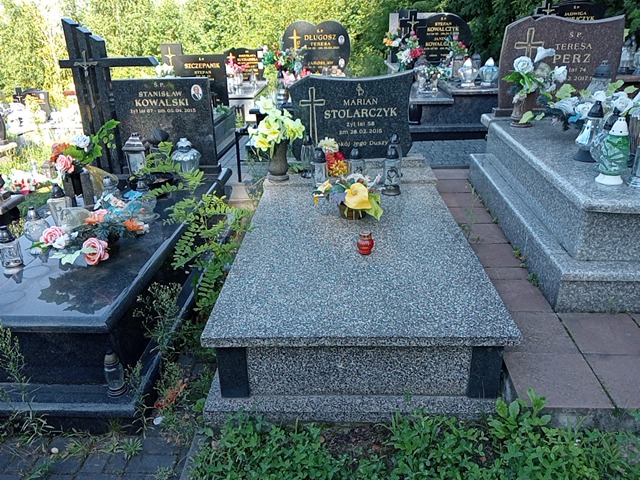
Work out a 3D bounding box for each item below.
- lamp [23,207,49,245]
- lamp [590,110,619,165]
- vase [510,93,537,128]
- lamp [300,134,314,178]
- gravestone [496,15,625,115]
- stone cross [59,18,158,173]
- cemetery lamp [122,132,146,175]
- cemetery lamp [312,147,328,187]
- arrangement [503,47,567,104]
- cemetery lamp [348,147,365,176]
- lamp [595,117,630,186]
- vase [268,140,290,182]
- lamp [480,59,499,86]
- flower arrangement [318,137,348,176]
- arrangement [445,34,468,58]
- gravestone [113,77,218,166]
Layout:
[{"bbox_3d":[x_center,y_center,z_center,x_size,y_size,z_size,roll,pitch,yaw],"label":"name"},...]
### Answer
[{"bbox_3d":[-1.407,-0.069,2.569,0.128,0.203,0.128,-1,24,2],"label":"lamp"},{"bbox_3d":[1.634,-0.581,2.942,0.158,0.328,0.158,0,24,4],"label":"lamp"},{"bbox_3d":[1.549,-0.985,3.950,0.154,0.235,0.154,0,24,4],"label":"vase"},{"bbox_3d":[-0.082,-0.562,3.475,0.092,0.288,0.092,-1,24,3],"label":"lamp"},{"bbox_3d":[1.736,-1.289,3.823,0.832,0.684,0.103,0,24,4],"label":"gravestone"},{"bbox_3d":[-1.350,-0.935,3.483,0.644,1.026,0.137,-1,24,2],"label":"stone cross"},{"bbox_3d":[-1.271,-0.594,3.550,0.146,0.280,0.146,0,25,5],"label":"cemetery lamp"},{"bbox_3d":[0.004,-0.491,3.520,0.086,0.274,0.086,0,24,3],"label":"cemetery lamp"},{"bbox_3d":[1.700,-1.294,4.107,0.448,0.422,0.361,0,24,3],"label":"arrangement"},{"bbox_3d":[0.262,-0.534,3.582,0.100,0.233,0.100,0,24,3],"label":"cemetery lamp"},{"bbox_3d":[1.618,-0.486,2.831,0.163,0.347,0.163,0,24,3],"label":"lamp"},{"bbox_3d":[-0.272,-0.530,3.468,0.134,0.259,0.134,-1,24,3],"label":"vase"},{"bbox_3d":[1.873,-1.859,5.719,0.217,0.295,0.217,-1,24,3],"label":"lamp"},{"bbox_3d":[0.101,-0.578,3.638,0.200,0.274,0.180,0,24,3],"label":"flower arrangement"},{"bbox_3d":[1.456,-2.065,5.523,0.251,0.257,0.228,-1,24,2],"label":"arrangement"},{"bbox_3d":[-1.059,-0.805,3.582,0.695,0.599,0.091,-1,24,2],"label":"gravestone"}]

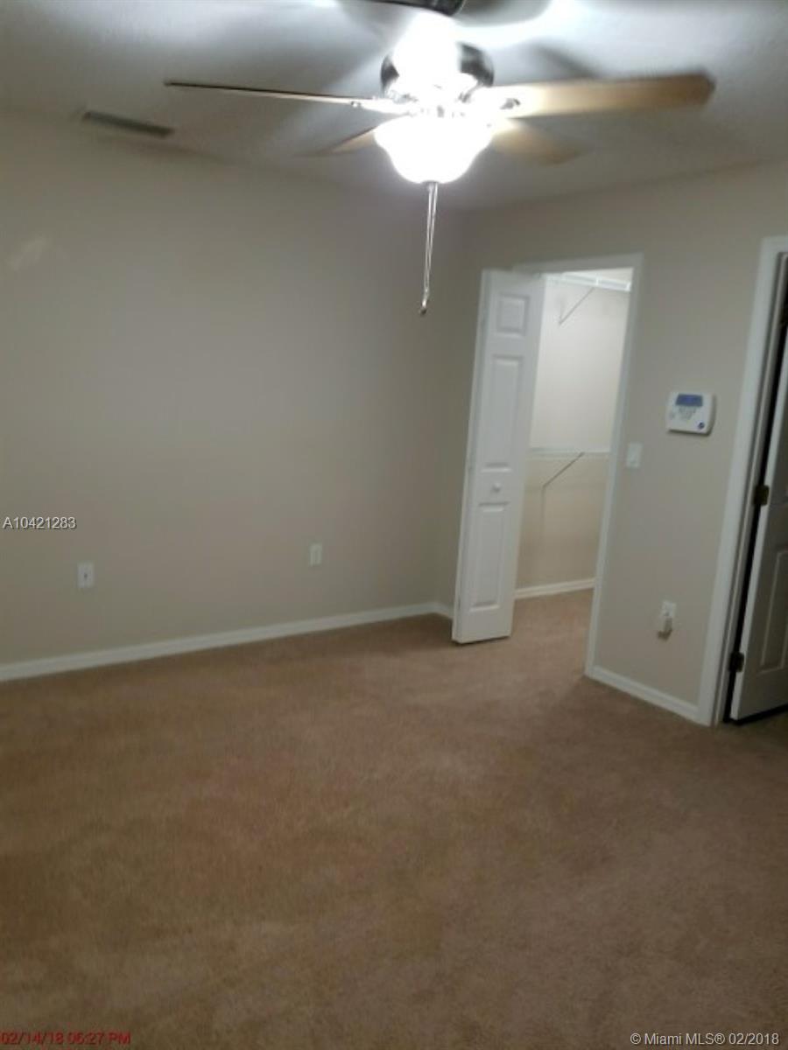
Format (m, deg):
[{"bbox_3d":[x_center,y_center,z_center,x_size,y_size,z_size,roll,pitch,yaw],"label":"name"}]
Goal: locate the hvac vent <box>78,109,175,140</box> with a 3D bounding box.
[{"bbox_3d":[-1.095,-1.649,3.265,0.360,0.017,0.143,-4,13,-37],"label":"hvac vent"}]

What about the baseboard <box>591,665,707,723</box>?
[{"bbox_3d":[1.204,0.811,3.823,0.015,0.065,0.624,-4,13,-37],"label":"baseboard"}]

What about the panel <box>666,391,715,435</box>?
[{"bbox_3d":[1.319,-0.495,3.521,0.032,0.161,0.200,-4,13,-37],"label":"panel"}]

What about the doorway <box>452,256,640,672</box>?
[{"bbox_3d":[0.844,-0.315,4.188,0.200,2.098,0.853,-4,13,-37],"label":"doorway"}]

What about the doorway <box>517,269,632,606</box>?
[{"bbox_3d":[0.895,-0.289,4.231,0.120,2.037,0.725,-4,13,-37],"label":"doorway"}]

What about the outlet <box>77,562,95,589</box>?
[{"bbox_3d":[-1.440,0.239,3.697,0.070,0.116,0.010,-4,13,-37],"label":"outlet"}]

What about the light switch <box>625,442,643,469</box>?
[{"bbox_3d":[1.151,-0.334,3.783,0.010,0.120,0.074,-4,13,-37],"label":"light switch"}]

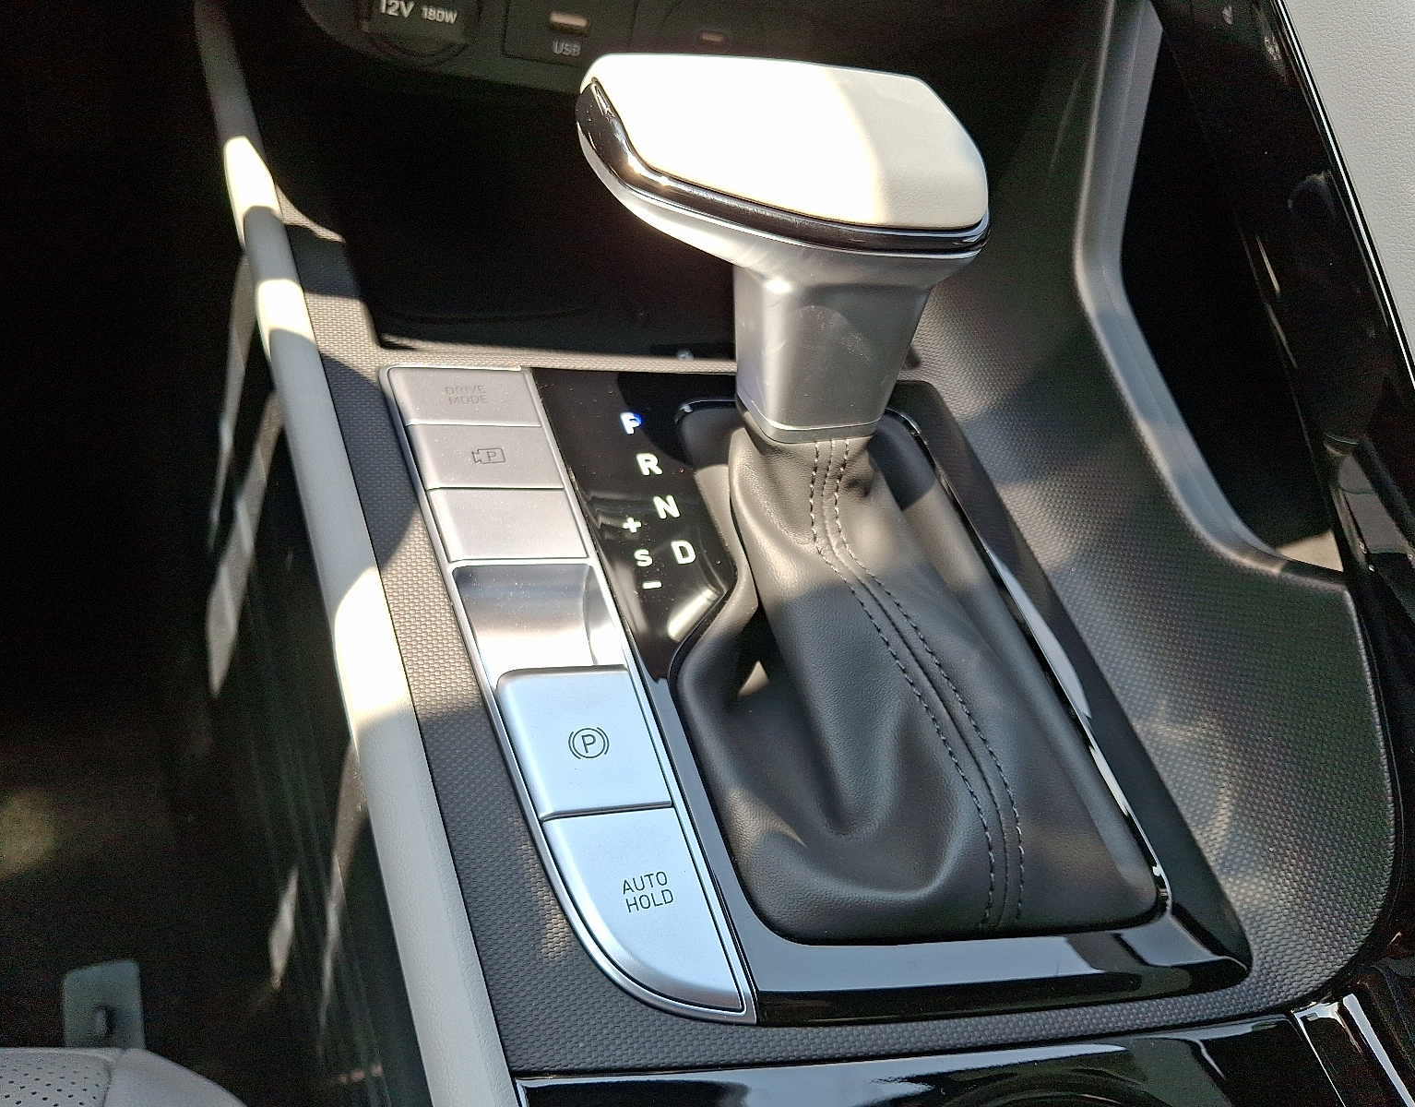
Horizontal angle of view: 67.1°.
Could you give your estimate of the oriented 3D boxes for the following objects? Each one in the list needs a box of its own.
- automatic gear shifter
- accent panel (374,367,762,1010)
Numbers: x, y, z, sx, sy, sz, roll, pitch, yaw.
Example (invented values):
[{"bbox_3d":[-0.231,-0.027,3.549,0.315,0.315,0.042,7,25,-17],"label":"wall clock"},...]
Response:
[{"bbox_3d":[0.040,-0.024,0.243,0.099,0.086,0.197,-7,57,-24],"label":"automatic gear shifter"},{"bbox_3d":[-0.039,0.023,0.241,0.042,0.014,0.176,-7,57,-24],"label":"accent panel"}]

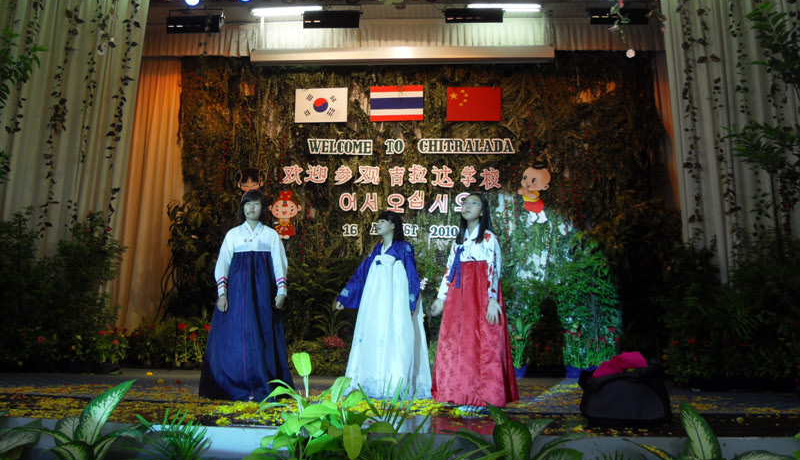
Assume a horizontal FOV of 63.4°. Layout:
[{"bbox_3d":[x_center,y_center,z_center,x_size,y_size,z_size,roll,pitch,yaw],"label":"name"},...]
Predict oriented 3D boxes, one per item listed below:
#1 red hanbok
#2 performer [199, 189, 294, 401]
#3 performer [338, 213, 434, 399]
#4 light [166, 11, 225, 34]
[{"bbox_3d":[0.556,0.612,4.782,0.620,1.293,0.580,-4,-10,24],"label":"red hanbok"},{"bbox_3d":[-1.205,0.471,5.048,0.720,1.620,0.620,2,-9,-8],"label":"performer"},{"bbox_3d":[-0.112,0.632,5.350,0.720,1.550,0.620,-5,-12,28],"label":"performer"},{"bbox_3d":[-3.208,-3.239,10.150,0.850,0.270,0.250,0,-10,3],"label":"light"}]

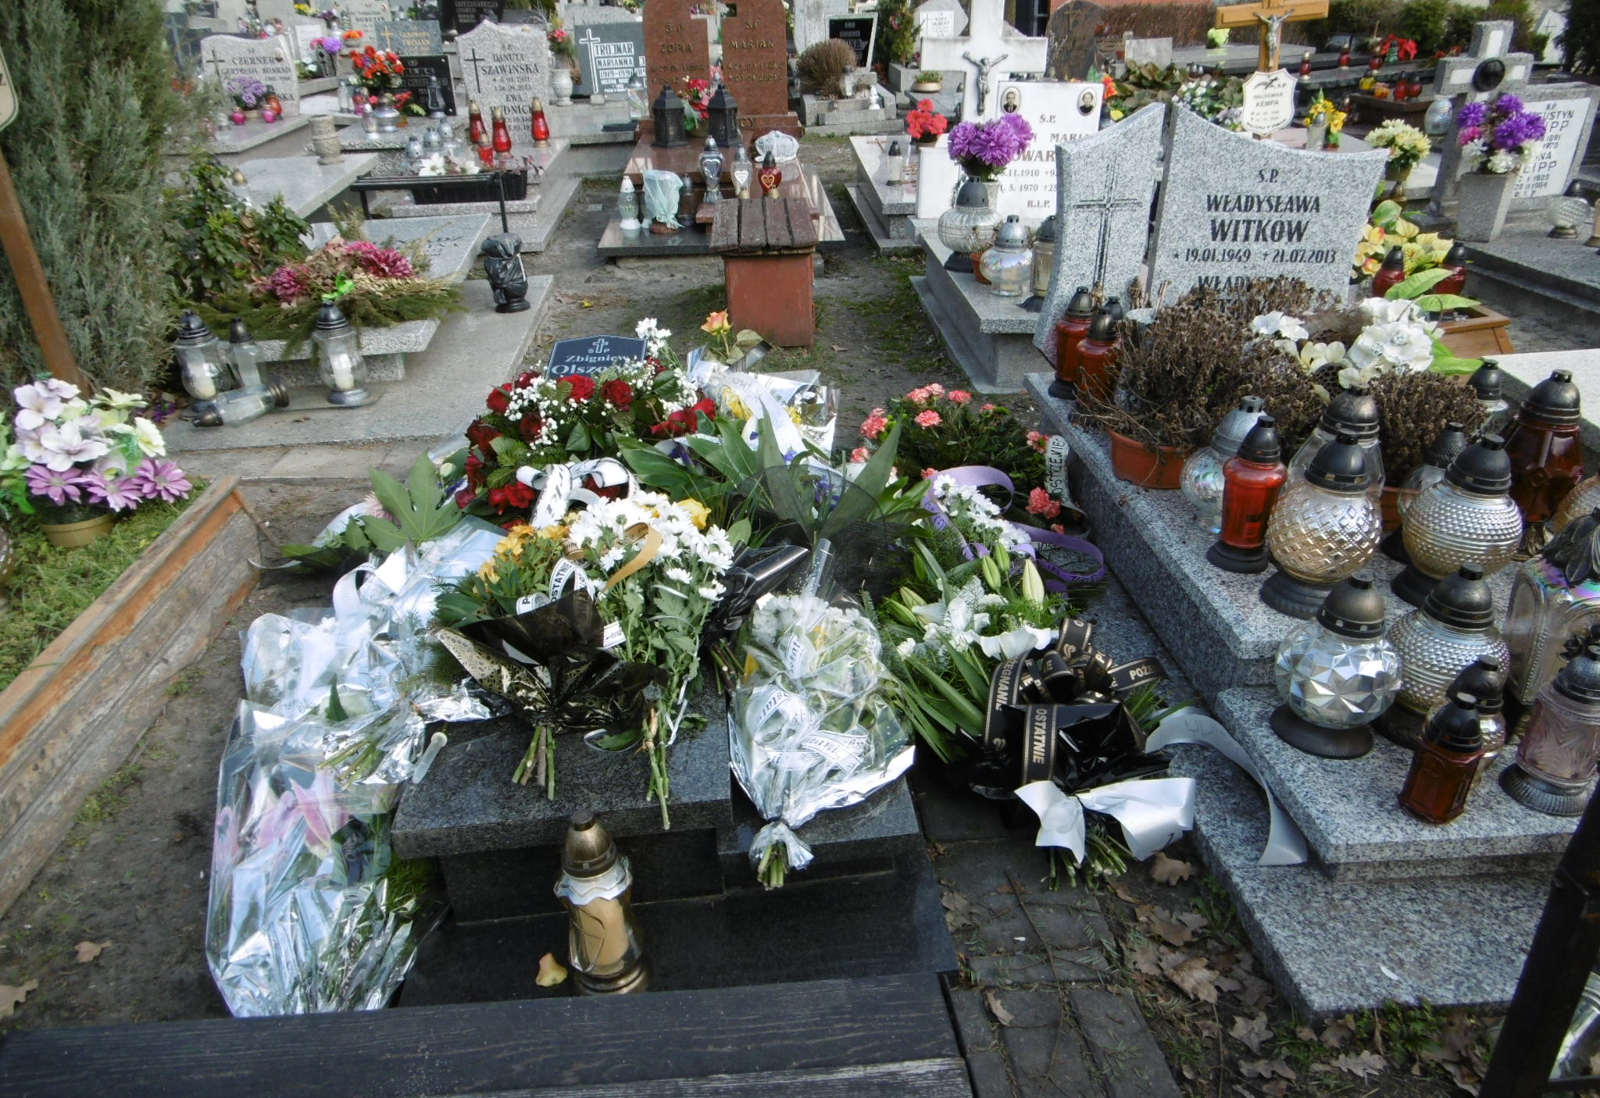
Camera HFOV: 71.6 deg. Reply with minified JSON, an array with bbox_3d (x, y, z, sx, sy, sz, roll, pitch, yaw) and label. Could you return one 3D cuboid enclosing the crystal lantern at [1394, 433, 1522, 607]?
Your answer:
[{"bbox_3d":[1.422,-0.069,2.369,0.227,0.361,0.227,-3,29,-4],"label":"crystal lantern"}]

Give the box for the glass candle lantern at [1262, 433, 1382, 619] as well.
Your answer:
[{"bbox_3d":[1.113,-0.061,2.342,0.221,0.377,0.221,-3,29,-4],"label":"glass candle lantern"}]

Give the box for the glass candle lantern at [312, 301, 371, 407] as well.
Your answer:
[{"bbox_3d":[-1.530,-0.660,3.695,0.165,0.325,0.165,-2,27,-4],"label":"glass candle lantern"}]

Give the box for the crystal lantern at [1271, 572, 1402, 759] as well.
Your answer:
[{"bbox_3d":[1.004,0.201,2.056,0.214,0.333,0.214,-3,29,-4],"label":"crystal lantern"}]

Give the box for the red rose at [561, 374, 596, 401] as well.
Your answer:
[{"bbox_3d":[-0.532,-0.387,2.660,0.080,0.062,0.075,-2,27,-4],"label":"red rose"}]

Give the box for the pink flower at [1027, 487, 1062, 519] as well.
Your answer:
[{"bbox_3d":[0.606,-0.113,2.750,0.080,0.075,0.070,-3,29,-3],"label":"pink flower"}]

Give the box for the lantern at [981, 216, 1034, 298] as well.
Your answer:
[{"bbox_3d":[0.722,-1.003,3.808,0.180,0.259,0.180,-3,29,-3],"label":"lantern"}]

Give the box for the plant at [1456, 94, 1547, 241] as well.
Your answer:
[{"bbox_3d":[3.312,-1.842,5.346,0.390,0.670,0.360,-2,27,-4],"label":"plant"}]

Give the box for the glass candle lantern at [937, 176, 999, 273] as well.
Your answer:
[{"bbox_3d":[0.630,-1.208,4.112,0.230,0.328,0.230,-3,29,-3],"label":"glass candle lantern"}]

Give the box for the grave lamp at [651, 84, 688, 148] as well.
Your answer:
[{"bbox_3d":[-0.745,-2.444,6.251,0.205,0.294,0.200,-3,29,-3],"label":"grave lamp"}]

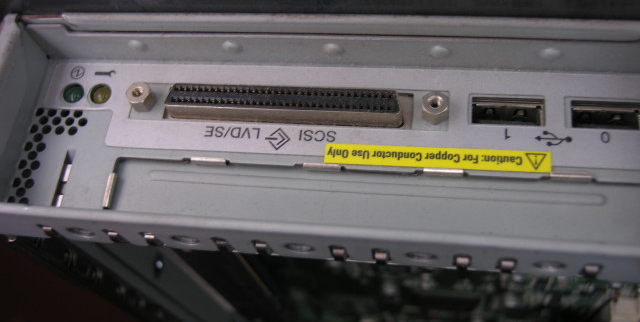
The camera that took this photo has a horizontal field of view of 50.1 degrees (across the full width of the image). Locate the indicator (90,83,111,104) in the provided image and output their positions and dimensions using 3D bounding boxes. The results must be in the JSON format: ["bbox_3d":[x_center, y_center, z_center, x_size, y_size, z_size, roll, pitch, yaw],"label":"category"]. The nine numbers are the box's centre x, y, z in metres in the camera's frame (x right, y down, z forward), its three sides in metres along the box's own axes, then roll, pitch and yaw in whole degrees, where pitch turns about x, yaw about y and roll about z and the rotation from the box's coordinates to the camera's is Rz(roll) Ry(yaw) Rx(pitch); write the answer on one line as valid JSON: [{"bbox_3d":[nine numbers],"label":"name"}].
[{"bbox_3d":[-0.046,-0.013,0.145,0.005,0.005,0.005,3,67,9],"label":"indicator"}]

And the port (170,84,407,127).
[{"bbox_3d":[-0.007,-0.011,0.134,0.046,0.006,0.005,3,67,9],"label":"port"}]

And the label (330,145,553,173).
[{"bbox_3d":[0.022,-0.001,0.128,0.042,0.001,0.004,3,67,9],"label":"label"}]

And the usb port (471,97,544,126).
[{"bbox_3d":[0.036,-0.008,0.134,0.013,0.009,0.006,3,67,9],"label":"usb port"}]

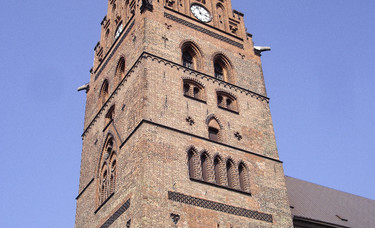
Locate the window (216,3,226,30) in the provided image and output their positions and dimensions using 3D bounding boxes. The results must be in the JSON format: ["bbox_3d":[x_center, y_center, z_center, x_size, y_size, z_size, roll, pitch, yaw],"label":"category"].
[{"bbox_3d":[3.655,-10.732,60.820,0.987,4.229,0.400,18,-42,-25],"label":"window"}]

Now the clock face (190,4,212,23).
[{"bbox_3d":[1.493,-11.618,63.938,2.742,2.742,0.200,18,-42,-26],"label":"clock face"}]

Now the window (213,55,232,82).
[{"bbox_3d":[3.749,-4.985,60.558,2.331,3.996,0.500,18,-42,-26],"label":"window"}]

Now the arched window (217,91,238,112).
[{"bbox_3d":[3.777,-1.097,53.228,2.457,2.366,0.500,18,-42,-25],"label":"arched window"}]

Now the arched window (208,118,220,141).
[{"bbox_3d":[2.595,1.551,54.359,1.532,2.997,0.400,18,-42,-26],"label":"arched window"}]

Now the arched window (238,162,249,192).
[{"bbox_3d":[4.877,5.672,48.570,1.077,3.252,0.450,18,-42,-25],"label":"arched window"}]

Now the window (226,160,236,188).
[{"bbox_3d":[4.137,5.749,52.166,1.165,3.385,0.400,18,-42,-26],"label":"window"}]

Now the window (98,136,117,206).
[{"bbox_3d":[-7.992,5.337,55.620,0.500,7.992,4.440,18,-42,-26],"label":"window"}]

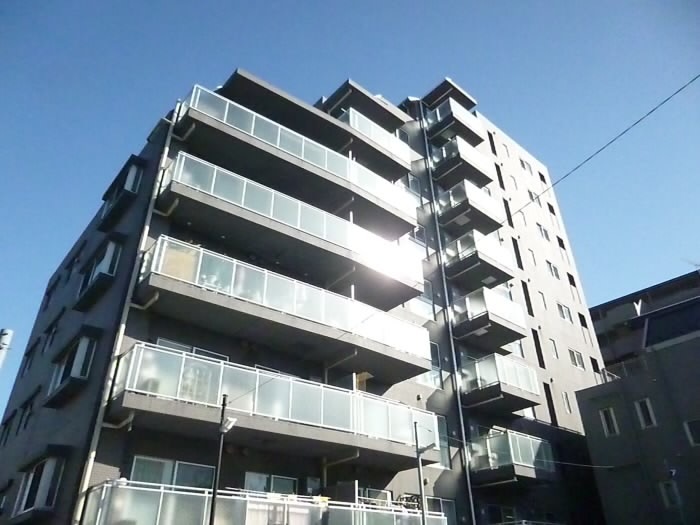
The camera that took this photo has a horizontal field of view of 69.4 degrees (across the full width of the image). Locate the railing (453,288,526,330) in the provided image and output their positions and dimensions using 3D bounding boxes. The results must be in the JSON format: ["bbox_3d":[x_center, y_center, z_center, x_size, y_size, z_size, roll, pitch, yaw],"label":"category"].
[{"bbox_3d":[5.848,2.276,21.369,2.665,1.149,1.753,24,-40,-34],"label":"railing"}]

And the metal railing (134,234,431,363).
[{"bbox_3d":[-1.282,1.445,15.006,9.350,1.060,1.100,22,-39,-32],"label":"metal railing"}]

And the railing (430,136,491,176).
[{"bbox_3d":[5.739,-4.959,25.951,2.665,1.149,1.753,24,-40,-34],"label":"railing"}]

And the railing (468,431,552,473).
[{"bbox_3d":[5.943,7.088,18.431,2.680,1.110,1.700,24,-40,-34],"label":"railing"}]

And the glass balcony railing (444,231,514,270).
[{"bbox_3d":[5.857,-0.144,22.981,2.680,1.100,1.700,24,-40,-34],"label":"glass balcony railing"}]

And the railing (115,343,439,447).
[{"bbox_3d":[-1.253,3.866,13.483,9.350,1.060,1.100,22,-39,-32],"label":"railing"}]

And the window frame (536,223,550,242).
[{"bbox_3d":[12.342,-1.886,32.307,1.283,0.998,0.100,24,-40,-34],"label":"window frame"}]

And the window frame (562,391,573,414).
[{"bbox_3d":[10.722,6.926,24.964,0.500,1.100,0.120,24,-40,-34],"label":"window frame"}]

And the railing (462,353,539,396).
[{"bbox_3d":[5.883,4.659,19.859,2.665,1.149,1.753,24,-40,-34],"label":"railing"}]

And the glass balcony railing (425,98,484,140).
[{"bbox_3d":[5.770,-7.406,27.550,2.680,1.100,1.700,24,-40,-34],"label":"glass balcony railing"}]

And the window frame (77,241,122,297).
[{"bbox_3d":[-7.138,0.288,14.445,0.360,1.000,1.850,25,-40,-34],"label":"window frame"}]

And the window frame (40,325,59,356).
[{"bbox_3d":[-10.972,2.801,18.530,0.100,1.040,1.339,24,-40,-34],"label":"window frame"}]

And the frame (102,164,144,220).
[{"bbox_3d":[-7.167,-2.128,15.966,0.360,1.010,1.850,25,-40,-34],"label":"frame"}]

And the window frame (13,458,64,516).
[{"bbox_3d":[-7.064,5.121,11.433,0.376,0.997,1.981,24,-40,-34],"label":"window frame"}]

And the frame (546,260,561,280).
[{"bbox_3d":[12.378,0.521,30.782,1.283,0.998,0.100,24,-40,-34],"label":"frame"}]

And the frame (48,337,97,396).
[{"bbox_3d":[-7.100,2.714,12.958,0.376,0.998,1.981,24,-40,-34],"label":"frame"}]

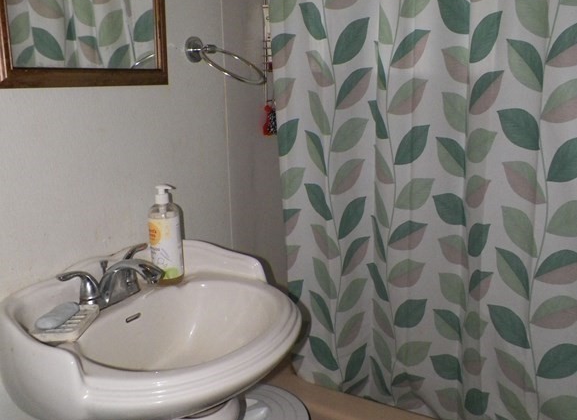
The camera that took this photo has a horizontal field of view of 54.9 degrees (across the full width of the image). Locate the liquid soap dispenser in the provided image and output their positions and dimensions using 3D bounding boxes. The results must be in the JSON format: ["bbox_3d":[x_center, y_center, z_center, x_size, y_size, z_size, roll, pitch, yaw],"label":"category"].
[{"bbox_3d":[-0.275,0.054,1.245,0.072,0.222,0.071,-1,14,0],"label":"liquid soap dispenser"}]

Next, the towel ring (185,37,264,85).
[{"bbox_3d":[-0.152,-0.370,1.373,0.196,0.122,0.174,7,16,29],"label":"towel ring"}]

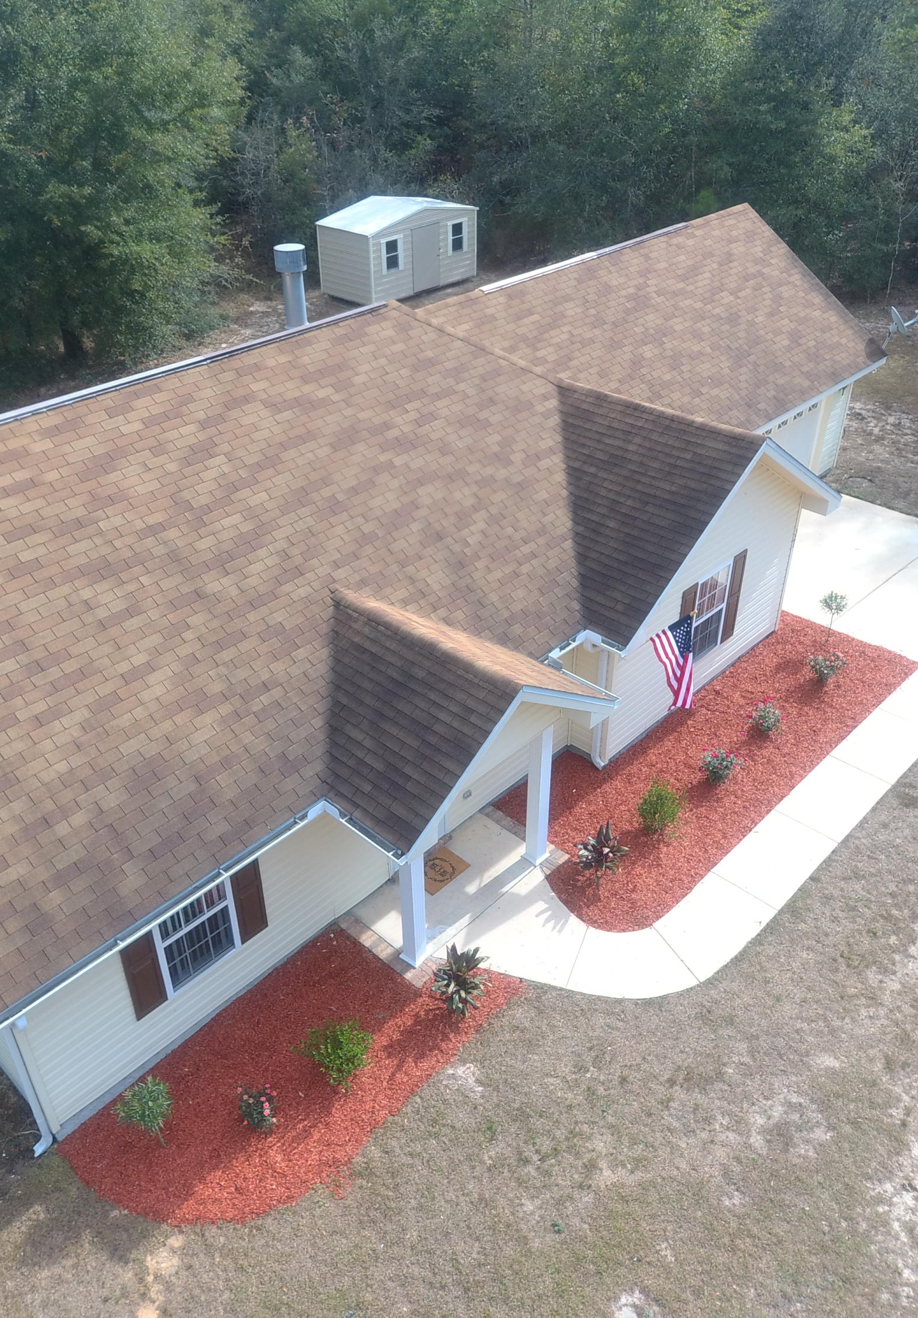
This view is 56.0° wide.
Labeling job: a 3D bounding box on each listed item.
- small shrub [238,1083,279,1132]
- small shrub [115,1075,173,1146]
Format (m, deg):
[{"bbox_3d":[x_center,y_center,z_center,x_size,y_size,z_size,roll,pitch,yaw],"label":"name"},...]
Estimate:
[{"bbox_3d":[-2.032,4.544,8.738,0.422,0.587,0.422,-2,36,1],"label":"small shrub"},{"bbox_3d":[-3.006,4.521,8.447,0.546,1.030,0.546,-31,44,-33],"label":"small shrub"}]

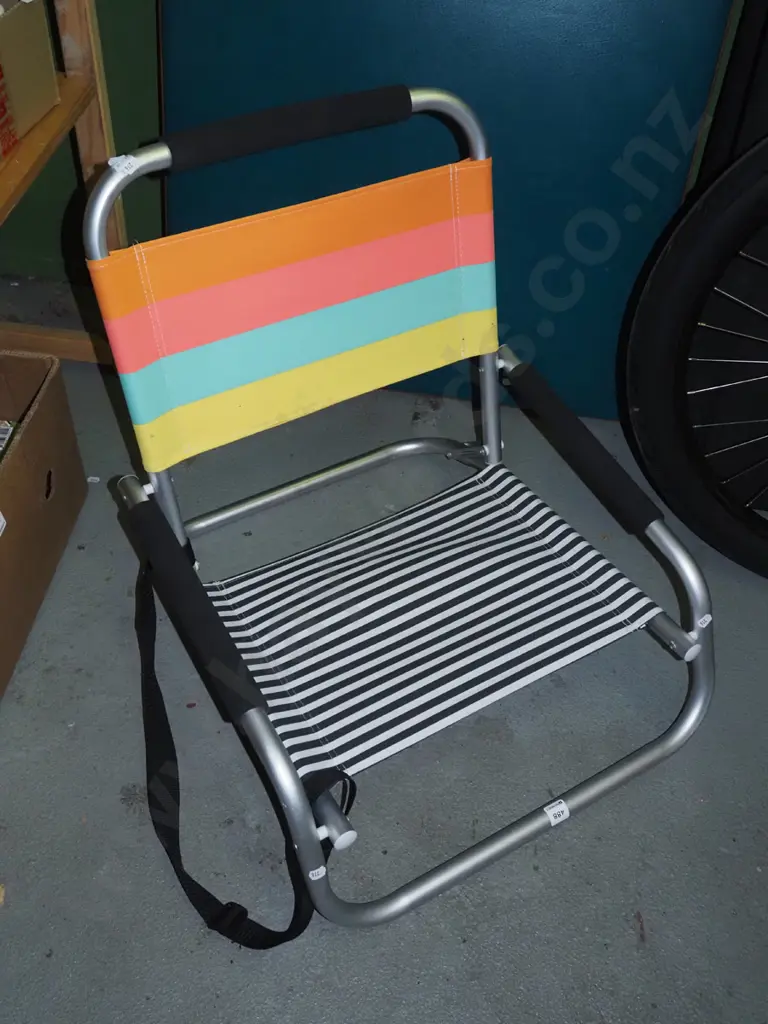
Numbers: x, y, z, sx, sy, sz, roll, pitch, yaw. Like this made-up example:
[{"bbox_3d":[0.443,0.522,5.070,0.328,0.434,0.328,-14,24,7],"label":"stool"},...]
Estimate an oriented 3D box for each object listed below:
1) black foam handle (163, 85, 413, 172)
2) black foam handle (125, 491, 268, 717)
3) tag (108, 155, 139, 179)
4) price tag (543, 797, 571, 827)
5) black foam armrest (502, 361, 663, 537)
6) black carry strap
[{"bbox_3d":[-0.092,-0.399,0.978,0.278,0.037,0.037,-22,59,-22],"label":"black foam handle"},{"bbox_3d":[-0.198,0.092,0.976,0.036,0.036,0.285,-22,59,-22],"label":"black foam handle"},{"bbox_3d":[-0.248,-0.329,0.900,0.027,0.006,0.020,13,93,-4],"label":"tag"},{"bbox_3d":[0.195,0.338,1.066,0.024,0.005,0.020,-22,79,-22],"label":"price tag"},{"bbox_3d":[0.246,-0.086,1.190,0.037,0.037,0.280,-22,60,-22],"label":"black foam armrest"},{"bbox_3d":[-0.203,0.213,1.028,0.185,0.164,0.490,-22,55,-22],"label":"black carry strap"}]

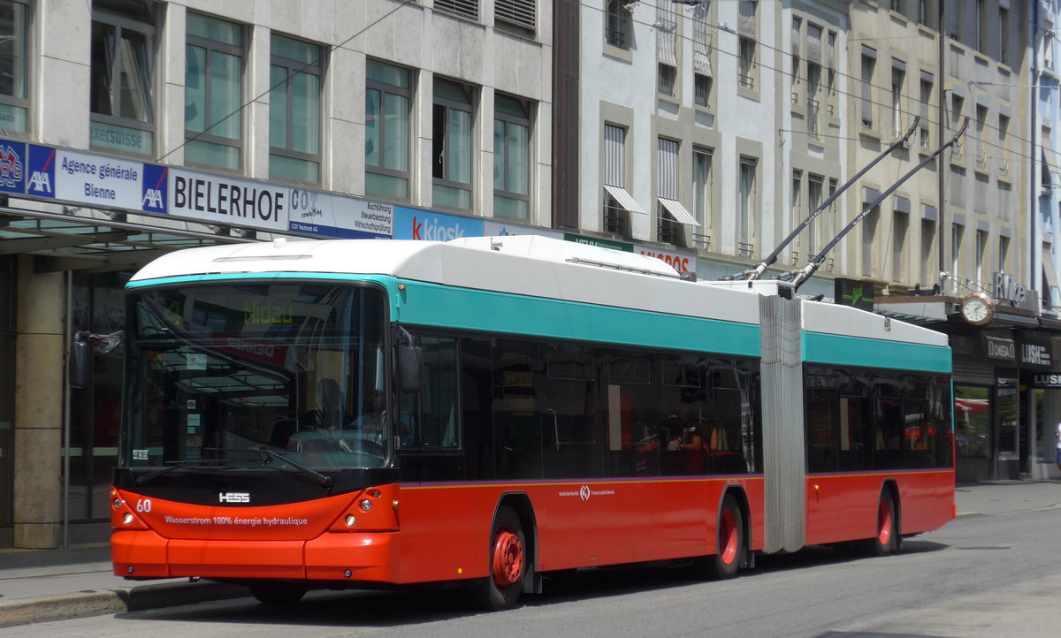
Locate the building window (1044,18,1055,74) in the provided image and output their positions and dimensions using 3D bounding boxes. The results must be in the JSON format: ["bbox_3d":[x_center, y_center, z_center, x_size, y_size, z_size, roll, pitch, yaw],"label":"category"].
[{"bbox_3d":[14.791,-7.805,84.800,0.160,1.480,1.020,-1,-3,23],"label":"building window"}]

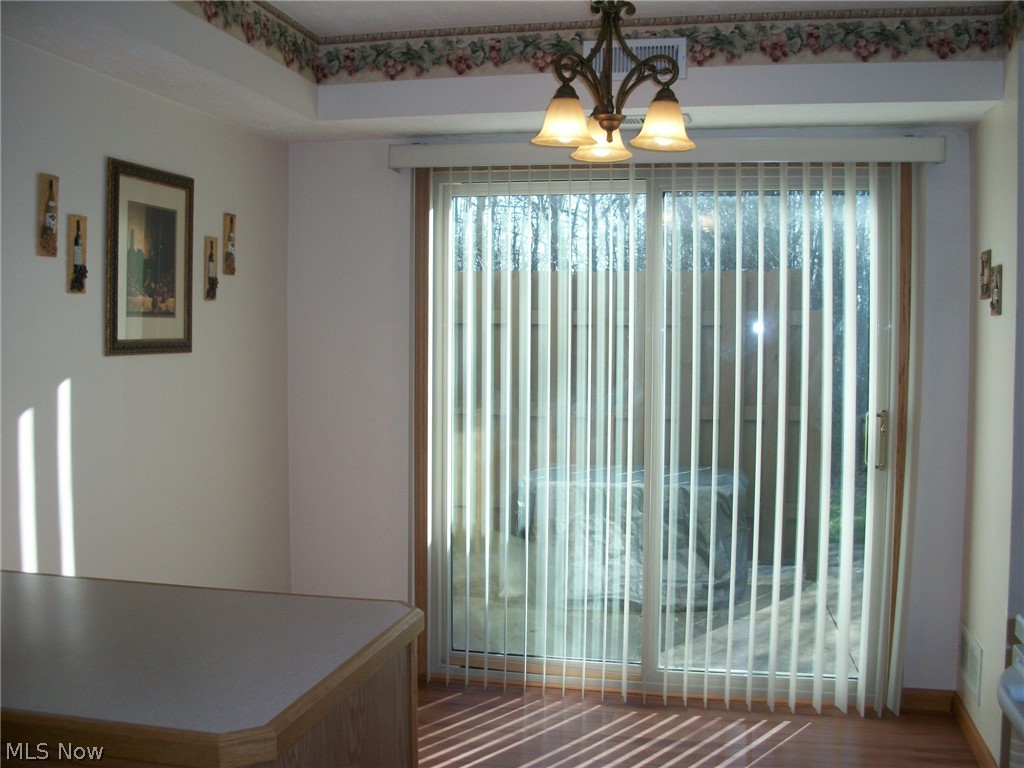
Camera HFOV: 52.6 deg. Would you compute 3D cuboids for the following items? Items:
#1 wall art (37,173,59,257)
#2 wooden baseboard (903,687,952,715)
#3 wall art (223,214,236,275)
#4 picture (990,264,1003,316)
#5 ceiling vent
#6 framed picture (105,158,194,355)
[{"bbox_3d":[-1.224,-0.443,2.732,0.017,0.216,0.078,1,3,12],"label":"wall art"},{"bbox_3d":[1.527,1.169,3.811,0.190,0.088,0.015,1,3,12],"label":"wooden baseboard"},{"bbox_3d":[-1.016,-0.501,3.723,0.017,0.218,0.080,1,3,12],"label":"wall art"},{"bbox_3d":[1.511,-0.290,3.227,0.016,0.157,0.070,1,3,12],"label":"picture"},{"bbox_3d":[0.406,-1.073,3.433,0.345,0.135,0.015,1,3,12],"label":"ceiling vent"},{"bbox_3d":[-1.118,-0.379,3.224,0.025,0.575,0.470,1,3,12],"label":"framed picture"}]

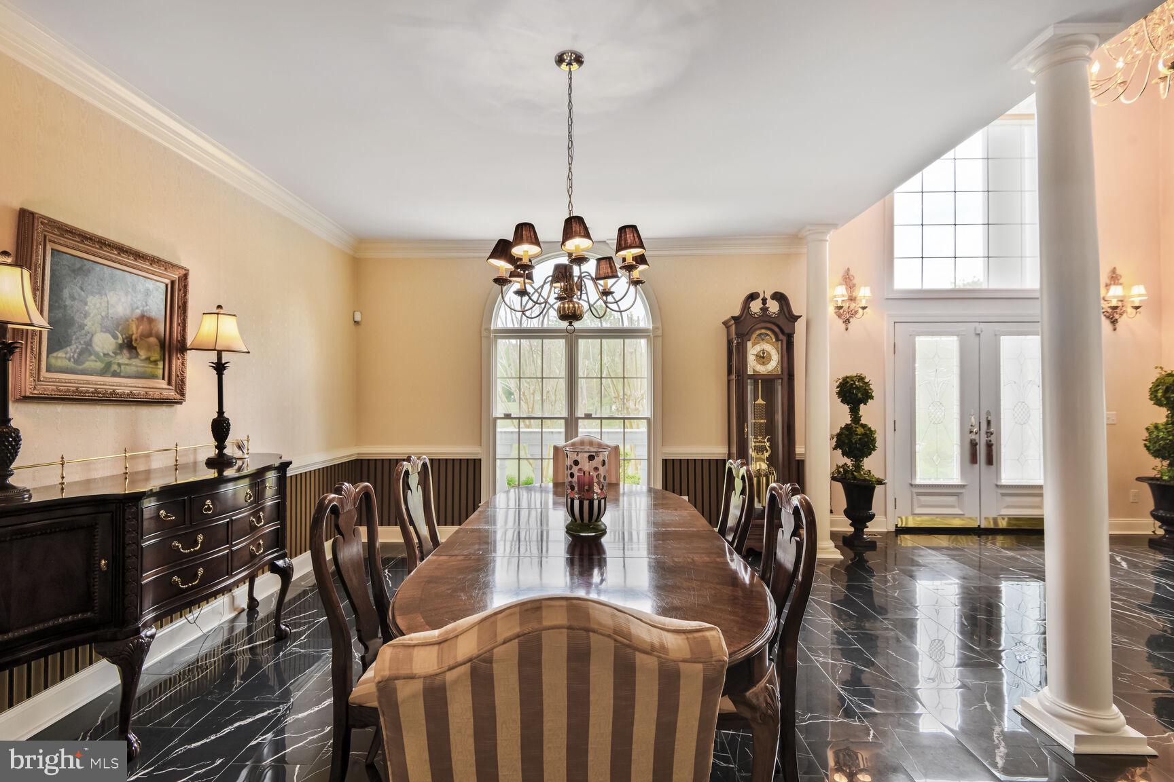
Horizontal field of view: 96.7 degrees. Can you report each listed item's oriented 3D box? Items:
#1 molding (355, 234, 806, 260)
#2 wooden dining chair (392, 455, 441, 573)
[{"bbox_3d":[-0.049,-1.291,4.720,4.170,0.137,0.105,0,-1,1],"label":"molding"},{"bbox_3d":[-0.568,0.837,2.480,0.570,1.030,0.530,0,-1,1],"label":"wooden dining chair"}]

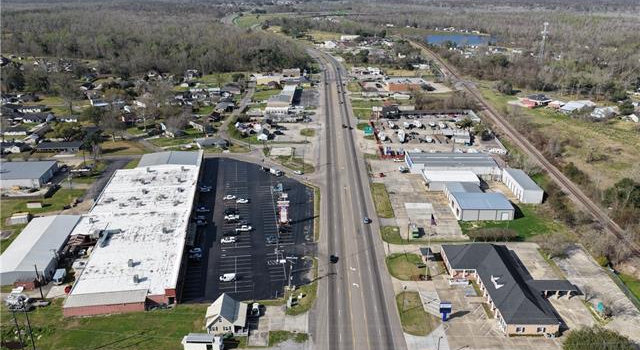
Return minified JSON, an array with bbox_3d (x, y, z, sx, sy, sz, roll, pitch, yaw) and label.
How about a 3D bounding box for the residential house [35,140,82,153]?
[{"bbox_3d":[-159.500,-18.250,307.150,26.000,5.000,12.500,-1,21,-4],"label":"residential house"}]

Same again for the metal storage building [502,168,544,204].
[{"bbox_3d":[103.273,5.363,254.357,9.400,6.000,30.200,1,21,1],"label":"metal storage building"}]

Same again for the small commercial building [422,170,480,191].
[{"bbox_3d":[68.684,3.209,260.133,26.000,5.600,15.200,0,21,0],"label":"small commercial building"}]

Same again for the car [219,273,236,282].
[{"bbox_3d":[-31.700,35.280,171.670,5.500,2.150,2.050,-3,21,-10],"label":"car"}]

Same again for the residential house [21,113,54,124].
[{"bbox_3d":[-217.330,-44.550,385.130,22.500,4.800,13.000,0,21,0],"label":"residential house"}]

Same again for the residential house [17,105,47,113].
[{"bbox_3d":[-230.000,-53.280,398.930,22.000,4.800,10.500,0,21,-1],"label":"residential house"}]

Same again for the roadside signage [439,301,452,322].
[{"bbox_3d":[39.040,42.850,155.340,3.200,6.700,0.800,0,21,0],"label":"roadside signage"}]

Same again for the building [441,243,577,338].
[{"bbox_3d":[64.200,35.250,165.890,37.500,7.300,47.000,0,21,0],"label":"building"}]

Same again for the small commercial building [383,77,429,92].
[{"bbox_3d":[86.112,-91.308,503.739,37.500,8.000,29.000,0,21,1],"label":"small commercial building"}]

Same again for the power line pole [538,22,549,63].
[{"bbox_3d":[287.940,-167.000,637.600,5.500,54.000,5.500,0,21,0],"label":"power line pole"}]

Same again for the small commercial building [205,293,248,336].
[{"bbox_3d":[-27.926,42.592,151.844,12.200,7.600,11.300,-1,21,-3],"label":"small commercial building"}]

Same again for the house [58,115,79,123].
[{"bbox_3d":[-193.330,-44.140,384.710,15.500,4.500,10.500,0,21,0],"label":"house"}]

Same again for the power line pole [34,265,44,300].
[{"bbox_3d":[-89.590,34.230,158.670,0.400,12.700,0.400,0,21,0],"label":"power line pole"}]

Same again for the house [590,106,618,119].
[{"bbox_3d":[229.690,-49.510,402.920,23.000,4.600,12.500,-14,25,-32],"label":"house"}]

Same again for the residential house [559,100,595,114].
[{"bbox_3d":[209.110,-54.550,407.130,26.000,6.000,14.000,-16,26,-37],"label":"residential house"}]

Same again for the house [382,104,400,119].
[{"bbox_3d":[56.580,-48.750,390.940,12.500,5.000,20.000,2,21,5],"label":"house"}]

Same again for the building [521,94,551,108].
[{"bbox_3d":[193.250,-65.660,444.010,25.000,5.300,13.500,-11,24,-27],"label":"building"}]

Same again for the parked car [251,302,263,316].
[{"bbox_3d":[-20.560,43.240,160.600,2.000,1.800,5.200,0,21,0],"label":"parked car"}]

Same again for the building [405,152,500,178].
[{"bbox_3d":[75.838,-6.968,287.275,48.500,5.500,23.000,1,21,1],"label":"building"}]

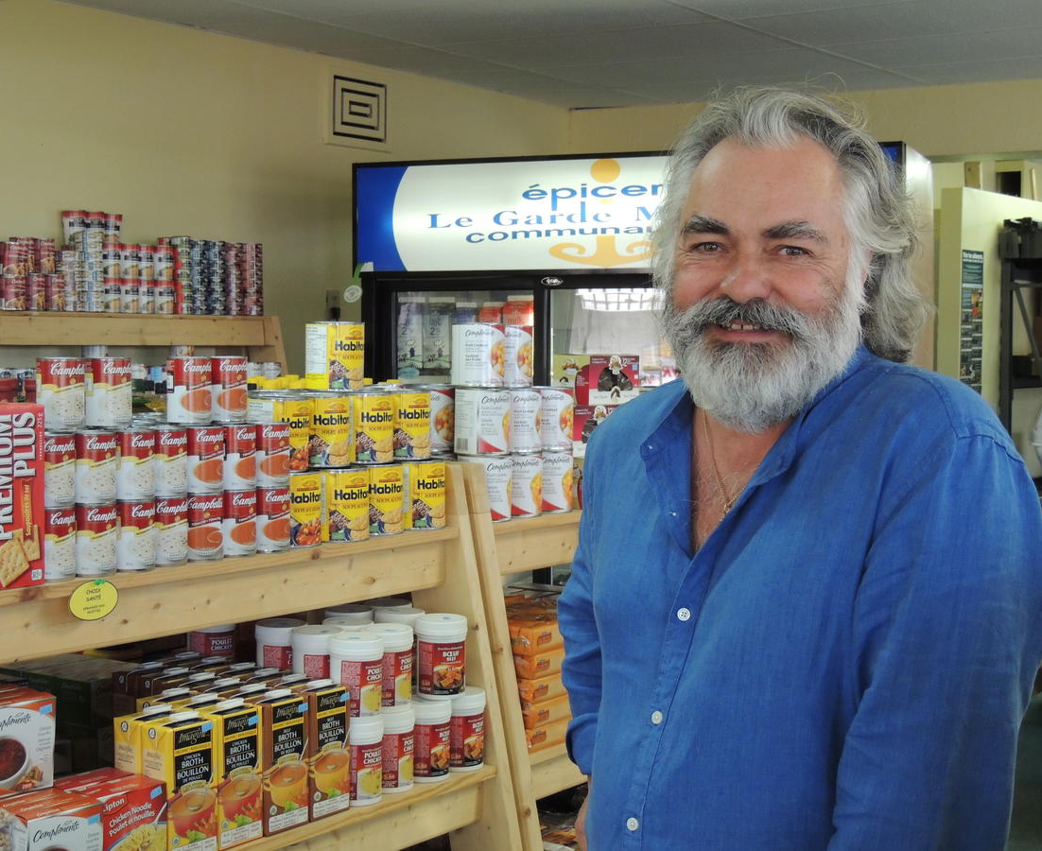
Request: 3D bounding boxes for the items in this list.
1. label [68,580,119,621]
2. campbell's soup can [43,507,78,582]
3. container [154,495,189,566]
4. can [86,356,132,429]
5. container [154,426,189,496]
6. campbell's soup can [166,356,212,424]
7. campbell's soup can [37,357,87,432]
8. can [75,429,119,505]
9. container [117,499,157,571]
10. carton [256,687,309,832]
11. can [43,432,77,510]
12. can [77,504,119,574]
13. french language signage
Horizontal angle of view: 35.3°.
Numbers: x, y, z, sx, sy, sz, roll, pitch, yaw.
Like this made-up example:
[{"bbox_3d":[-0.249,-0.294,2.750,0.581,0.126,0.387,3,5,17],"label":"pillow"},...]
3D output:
[{"bbox_3d":[-0.589,0.241,2.262,0.004,0.055,0.083,2,4,38],"label":"label"},{"bbox_3d":[-0.653,0.162,2.278,0.066,0.102,0.066,0,3,0],"label":"campbell's soup can"},{"bbox_3d":[-0.522,0.152,2.407,0.067,0.102,0.067,0,3,0],"label":"container"},{"bbox_3d":[-0.606,-0.048,2.413,0.066,0.102,0.066,0,3,0],"label":"can"},{"bbox_3d":[-0.528,0.053,2.431,0.066,0.102,0.066,2,4,38],"label":"container"},{"bbox_3d":[-0.512,-0.054,2.529,0.066,0.102,0.066,0,3,0],"label":"campbell's soup can"},{"bbox_3d":[-0.654,-0.046,2.331,0.067,0.102,0.067,3,4,43],"label":"campbell's soup can"},{"bbox_3d":[-0.600,0.057,2.293,0.067,0.102,0.067,0,3,0],"label":"can"},{"bbox_3d":[-0.558,0.155,2.355,0.067,0.102,0.067,0,3,0],"label":"container"},{"bbox_3d":[-0.380,0.516,2.523,0.061,0.202,0.092,3,4,40],"label":"carton"},{"bbox_3d":[-0.645,0.060,2.247,0.067,0.102,0.067,0,3,0],"label":"can"},{"bbox_3d":[-0.601,0.158,2.298,0.067,0.102,0.067,0,3,0],"label":"can"},{"bbox_3d":[0.294,-0.667,5.165,1.799,0.377,0.080,1,3,21],"label":"french language signage"}]

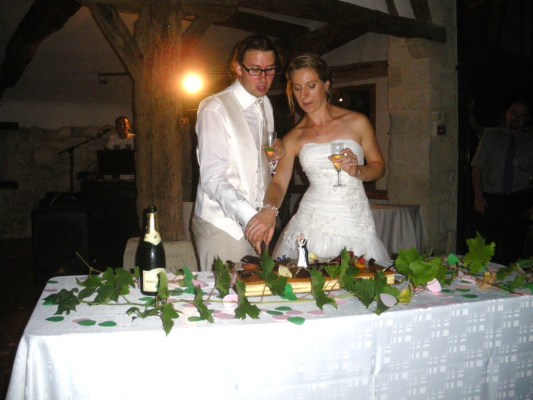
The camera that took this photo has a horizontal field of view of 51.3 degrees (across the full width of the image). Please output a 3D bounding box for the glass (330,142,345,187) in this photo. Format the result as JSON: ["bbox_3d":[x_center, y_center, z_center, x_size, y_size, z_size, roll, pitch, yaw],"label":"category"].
[{"bbox_3d":[0.292,-0.146,2.280,0.060,0.182,0.060,-1,5,0],"label":"glass"}]

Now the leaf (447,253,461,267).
[{"bbox_3d":[0.789,0.252,2.340,0.053,0.052,0.015,0,5,5],"label":"leaf"}]

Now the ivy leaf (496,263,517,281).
[{"bbox_3d":[0.909,0.271,2.100,0.070,0.058,0.050,1,5,17],"label":"ivy leaf"}]

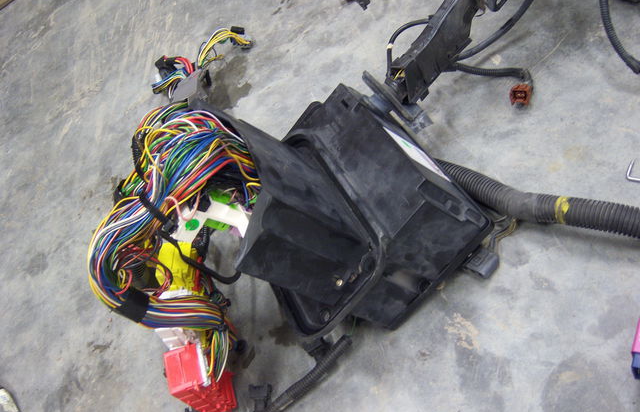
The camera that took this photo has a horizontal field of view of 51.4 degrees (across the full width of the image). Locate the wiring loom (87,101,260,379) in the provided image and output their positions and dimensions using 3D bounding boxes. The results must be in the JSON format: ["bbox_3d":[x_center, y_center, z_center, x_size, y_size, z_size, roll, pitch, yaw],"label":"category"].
[{"bbox_3d":[-0.154,0.033,0.742,0.175,0.120,0.285,-2,61,-1],"label":"wiring loom"}]

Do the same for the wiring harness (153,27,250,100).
[{"bbox_3d":[-0.164,-0.187,0.906,0.078,0.048,0.150,23,64,12],"label":"wiring harness"}]

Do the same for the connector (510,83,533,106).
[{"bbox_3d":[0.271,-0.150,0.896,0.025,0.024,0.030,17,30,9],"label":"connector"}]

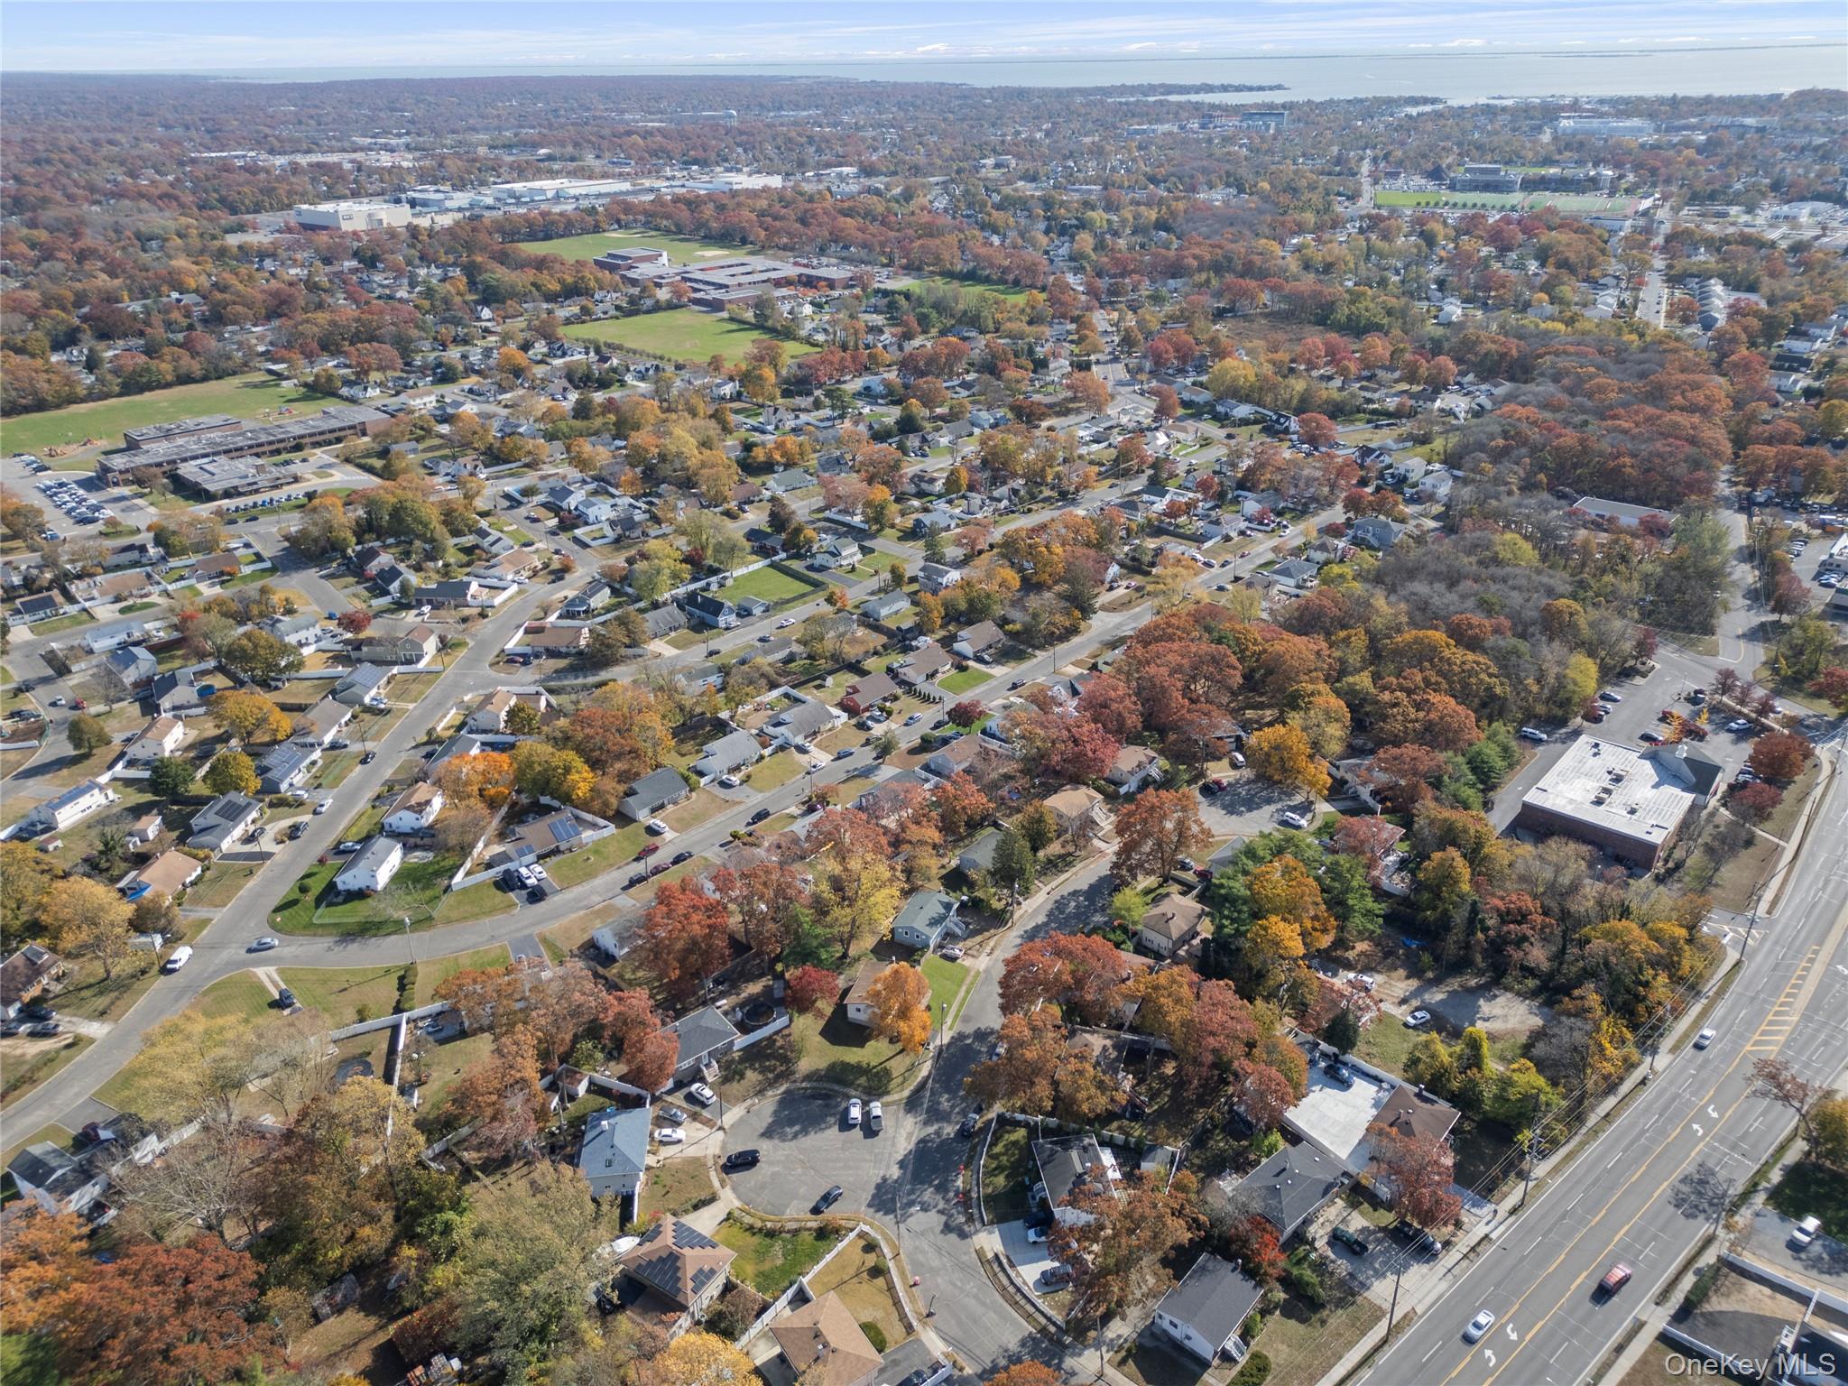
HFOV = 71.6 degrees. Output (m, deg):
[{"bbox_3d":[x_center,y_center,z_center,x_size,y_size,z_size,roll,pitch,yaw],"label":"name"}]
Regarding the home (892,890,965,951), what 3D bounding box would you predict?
[{"bbox_3d":[0.570,41.920,238.130,8.400,5.000,11.900,11,29,22],"label":"home"}]

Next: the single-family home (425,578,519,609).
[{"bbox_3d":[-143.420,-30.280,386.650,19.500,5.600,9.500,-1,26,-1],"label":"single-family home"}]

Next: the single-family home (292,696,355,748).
[{"bbox_3d":[-146.432,6.942,309.351,10.000,4.800,15.000,0,27,2],"label":"single-family home"}]

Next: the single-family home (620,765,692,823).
[{"bbox_3d":[-60.590,21.900,283.860,9.450,4.950,13.990,21,34,37],"label":"single-family home"}]

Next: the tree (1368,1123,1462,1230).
[{"bbox_3d":[66.910,66.850,175.470,11.600,14.500,11.600,-1,26,0],"label":"tree"}]

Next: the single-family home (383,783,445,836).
[{"bbox_3d":[-111.530,24.370,279.590,8.460,5.740,11.470,0,27,1],"label":"single-family home"}]

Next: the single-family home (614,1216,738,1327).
[{"bbox_3d":[-32.800,76.690,171.000,12.660,6.620,9.550,16,31,29],"label":"single-family home"}]

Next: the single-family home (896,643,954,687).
[{"bbox_3d":[0.090,-7.680,341.010,8.410,4.950,14.050,23,35,39],"label":"single-family home"}]

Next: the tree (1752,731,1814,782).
[{"bbox_3d":[189.030,14.500,283.380,12.180,11.880,12.670,-1,27,0],"label":"tree"}]

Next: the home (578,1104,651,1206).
[{"bbox_3d":[-45.620,67.660,190.760,8.710,6.240,12.430,-2,27,-2],"label":"home"}]

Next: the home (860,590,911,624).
[{"bbox_3d":[-10.925,-26.379,372.337,7.700,5.200,12.400,21,34,37],"label":"home"}]

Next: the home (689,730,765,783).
[{"bbox_3d":[-45.301,13.504,293.544,10.000,4.900,13.800,22,34,38],"label":"home"}]

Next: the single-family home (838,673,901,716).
[{"bbox_3d":[-14.363,-0.742,321.453,9.600,4.800,13.900,21,34,36],"label":"single-family home"}]

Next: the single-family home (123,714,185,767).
[{"bbox_3d":[-182.970,10.620,305.090,8.200,5.900,11.600,-4,27,-7],"label":"single-family home"}]

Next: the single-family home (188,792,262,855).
[{"bbox_3d":[-150.480,27.850,273.510,10.800,5.100,16.000,2,27,5],"label":"single-family home"}]

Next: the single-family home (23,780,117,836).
[{"bbox_3d":[-185.880,23.150,279.600,7.200,6.200,13.400,8,28,17],"label":"single-family home"}]

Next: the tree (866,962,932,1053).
[{"bbox_3d":[-3.874,50.633,204.253,10.500,17.200,10.500,-1,26,0],"label":"tree"}]

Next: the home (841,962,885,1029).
[{"bbox_3d":[-7.258,50.410,218.458,8.700,5.000,12.300,8,28,16],"label":"home"}]

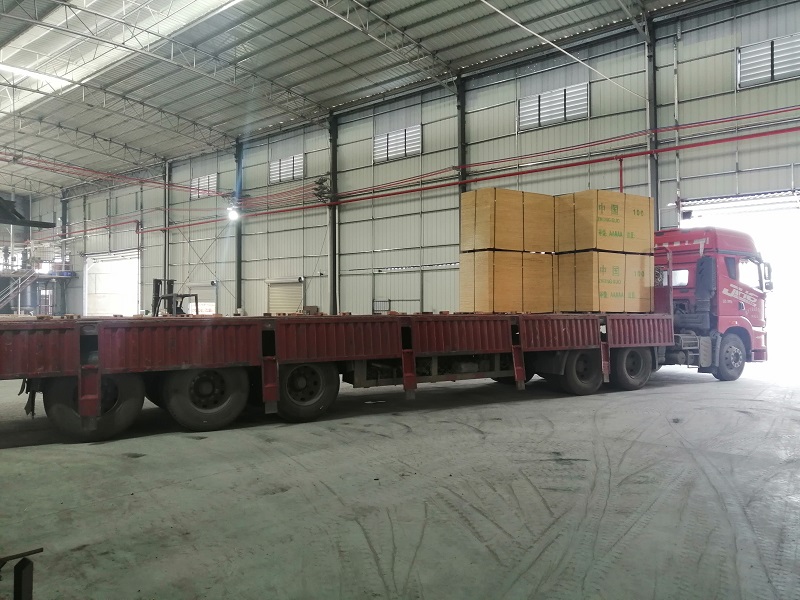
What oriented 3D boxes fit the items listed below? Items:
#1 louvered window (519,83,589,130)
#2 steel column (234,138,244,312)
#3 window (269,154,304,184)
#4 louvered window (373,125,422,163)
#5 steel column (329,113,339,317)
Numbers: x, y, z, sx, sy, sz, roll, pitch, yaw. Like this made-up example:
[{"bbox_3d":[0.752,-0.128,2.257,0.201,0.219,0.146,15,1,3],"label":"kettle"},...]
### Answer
[{"bbox_3d":[5.639,-7.065,23.070,2.847,1.268,0.100,-1,-1,40],"label":"louvered window"},{"bbox_3d":[-9.021,-3.474,34.923,0.200,11.058,0.250,-1,-1,40],"label":"steel column"},{"bbox_3d":[-5.955,-6.804,32.677,2.820,1.205,0.100,-1,-1,40],"label":"window"},{"bbox_3d":[-0.137,-6.903,27.855,2.808,1.241,0.100,-1,-1,40],"label":"louvered window"},{"bbox_3d":[-3.203,-3.499,30.100,0.200,10.939,0.250,-1,-1,40],"label":"steel column"}]

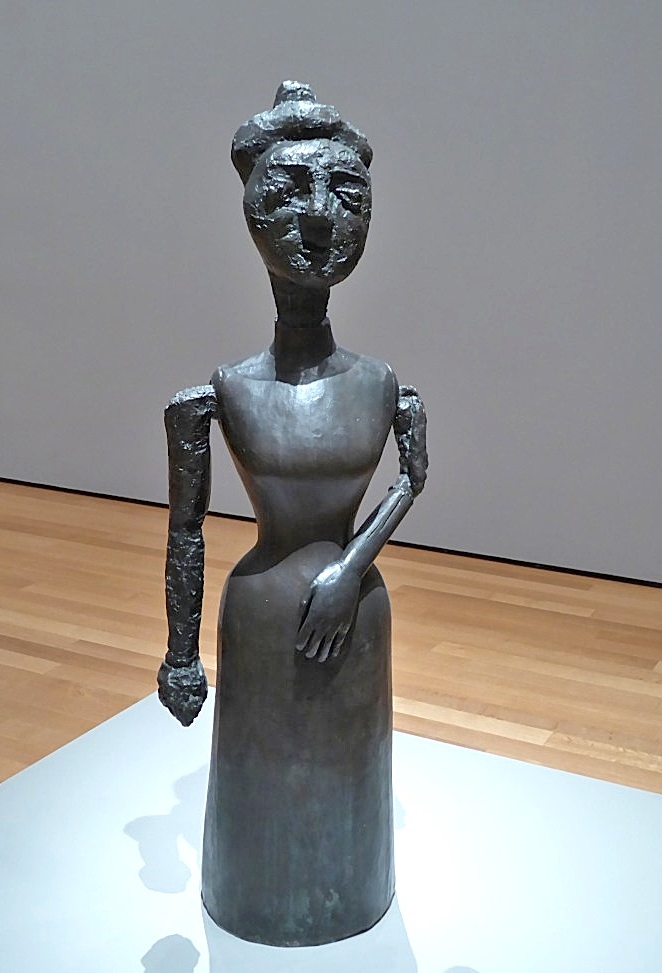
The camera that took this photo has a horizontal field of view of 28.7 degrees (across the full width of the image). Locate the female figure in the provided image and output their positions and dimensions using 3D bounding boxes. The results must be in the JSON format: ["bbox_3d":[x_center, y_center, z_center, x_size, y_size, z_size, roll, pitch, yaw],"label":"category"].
[{"bbox_3d":[-0.079,0.061,2.491,0.530,1.613,0.450,-1,14,-6],"label":"female figure"}]

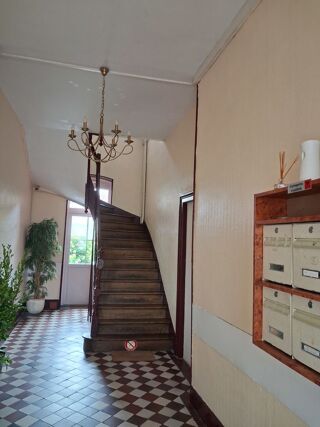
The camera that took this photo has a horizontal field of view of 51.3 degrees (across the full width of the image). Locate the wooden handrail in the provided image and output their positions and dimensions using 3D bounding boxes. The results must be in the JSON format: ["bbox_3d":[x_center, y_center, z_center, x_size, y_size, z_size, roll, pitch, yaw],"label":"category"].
[{"bbox_3d":[-1.137,0.242,5.771,0.222,3.131,2.182,3,-5,-13],"label":"wooden handrail"}]

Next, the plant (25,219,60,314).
[{"bbox_3d":[-2.406,1.046,6.810,0.667,1.939,0.626,3,-5,-13],"label":"plant"}]

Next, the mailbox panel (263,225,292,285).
[{"bbox_3d":[0.619,0.207,1.714,0.040,0.299,0.259,3,-5,-13],"label":"mailbox panel"}]

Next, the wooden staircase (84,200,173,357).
[{"bbox_3d":[-0.685,0.838,6.021,1.222,2.343,2.990,3,-5,-13],"label":"wooden staircase"}]

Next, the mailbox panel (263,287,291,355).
[{"bbox_3d":[0.607,0.533,1.684,0.040,0.283,0.255,3,-5,-13],"label":"mailbox panel"}]

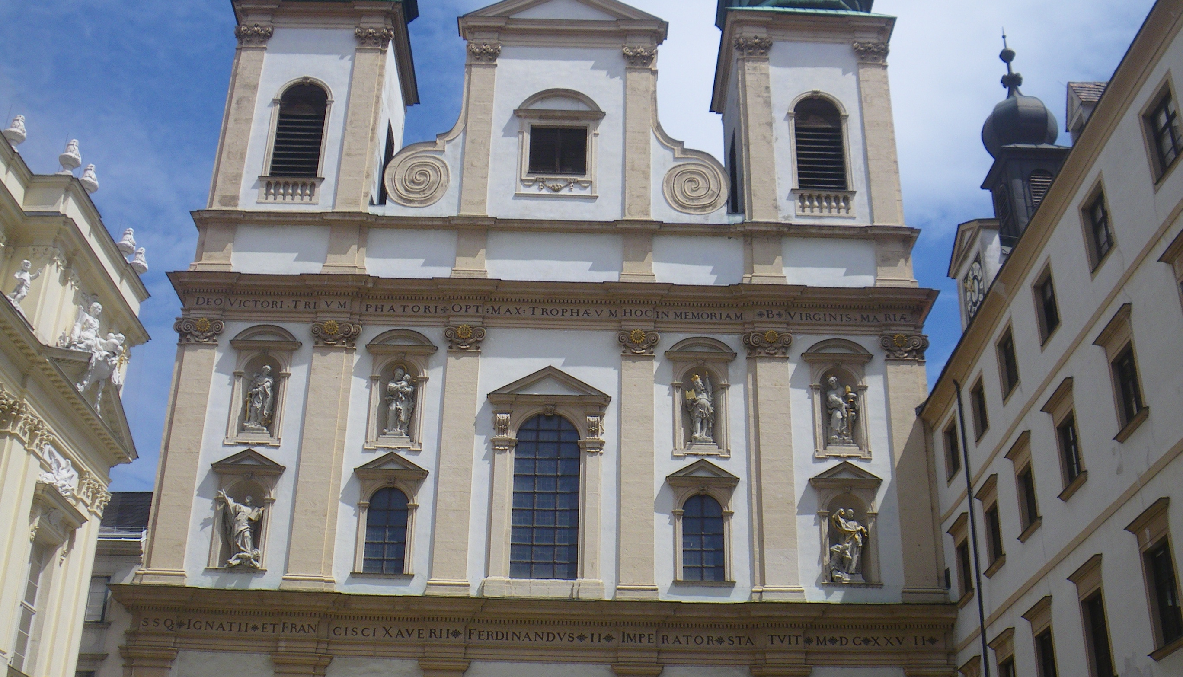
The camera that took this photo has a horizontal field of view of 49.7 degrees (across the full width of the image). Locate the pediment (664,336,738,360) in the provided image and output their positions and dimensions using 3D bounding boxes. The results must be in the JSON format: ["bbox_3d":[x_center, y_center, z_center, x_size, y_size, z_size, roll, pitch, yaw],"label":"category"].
[{"bbox_3d":[4.037,0.405,47.233,2.652,0.767,0.500,1,-24,-1],"label":"pediment"}]

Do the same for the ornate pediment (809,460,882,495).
[{"bbox_3d":[8.892,4.856,44.691,2.500,1.050,0.550,1,-26,0],"label":"ornate pediment"}]

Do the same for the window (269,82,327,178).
[{"bbox_3d":[-11.780,-8.426,51.461,1.966,4.513,0.270,1,-24,-1],"label":"window"}]

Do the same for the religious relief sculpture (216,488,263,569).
[{"bbox_3d":[-11.999,6.547,43.593,1.600,2.850,0.950,1,-26,0],"label":"religious relief sculpture"}]

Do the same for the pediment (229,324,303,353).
[{"bbox_3d":[-12.261,0.003,48.402,2.606,0.852,0.600,1,-26,-1],"label":"pediment"}]

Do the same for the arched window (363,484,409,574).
[{"bbox_3d":[-7.266,6.865,45.571,1.424,3.190,0.350,1,-26,-1],"label":"arched window"}]

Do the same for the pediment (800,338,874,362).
[{"bbox_3d":[9.593,0.510,49.956,2.820,0.918,0.450,1,-26,0],"label":"pediment"}]

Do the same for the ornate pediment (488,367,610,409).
[{"bbox_3d":[-1.610,1.950,48.936,4.670,1.624,0.600,1,-26,0],"label":"ornate pediment"}]

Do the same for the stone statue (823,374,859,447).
[{"bbox_3d":[9.532,2.776,49.134,1.392,3.042,0.800,1,-26,0],"label":"stone statue"}]

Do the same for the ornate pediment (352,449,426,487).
[{"bbox_3d":[-7.449,4.860,47.457,2.751,1.345,0.450,1,-26,0],"label":"ornate pediment"}]

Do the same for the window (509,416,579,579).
[{"bbox_3d":[-1.596,5.574,45.497,2.290,6.103,0.250,1,-24,-1],"label":"window"}]

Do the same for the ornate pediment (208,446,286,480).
[{"bbox_3d":[-12.714,4.678,47.445,2.745,1.054,0.450,1,-26,0],"label":"ornate pediment"}]

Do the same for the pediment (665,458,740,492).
[{"bbox_3d":[3.902,4.743,44.644,2.500,1.050,0.550,1,-26,0],"label":"pediment"}]

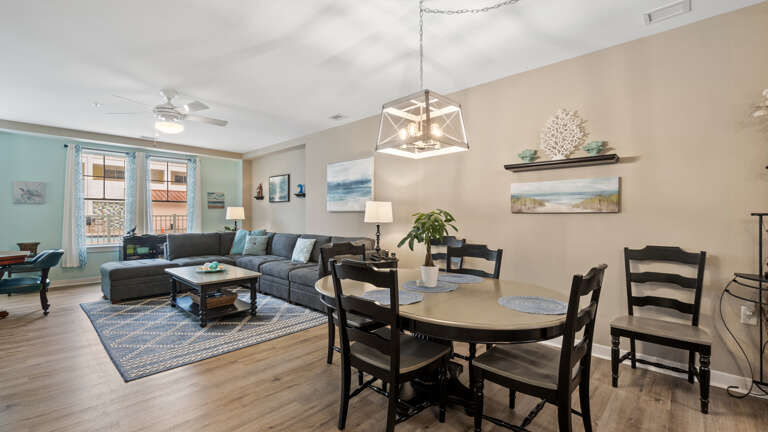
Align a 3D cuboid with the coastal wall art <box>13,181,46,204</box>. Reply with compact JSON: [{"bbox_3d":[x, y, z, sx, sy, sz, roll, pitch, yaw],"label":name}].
[{"bbox_3d":[-5.878,-0.385,5.306,0.030,0.379,0.373,0,0,42],"label":"coastal wall art"}]

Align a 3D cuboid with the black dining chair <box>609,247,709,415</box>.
[{"bbox_3d":[2.030,0.746,2.351,0.515,1.005,0.545,1,1,44],"label":"black dining chair"}]

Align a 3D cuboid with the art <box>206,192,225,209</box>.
[{"bbox_3d":[-3.663,-0.330,6.995,0.030,0.360,0.345,1,1,44],"label":"art"}]

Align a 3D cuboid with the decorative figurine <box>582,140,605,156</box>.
[{"bbox_3d":[1.844,-0.580,2.816,0.147,0.147,0.091,0,0,42],"label":"decorative figurine"}]

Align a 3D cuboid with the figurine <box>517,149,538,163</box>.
[{"bbox_3d":[1.458,-0.607,3.233,0.160,0.132,0.130,1,1,44],"label":"figurine"}]

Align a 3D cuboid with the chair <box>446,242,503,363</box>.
[{"bbox_3d":[0.562,0.751,2.456,0.516,1.017,0.552,0,0,42],"label":"chair"}]

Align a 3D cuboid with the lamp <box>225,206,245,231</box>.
[{"bbox_3d":[-3.260,0.157,7.033,0.385,0.688,0.385,0,0,42],"label":"lamp"}]

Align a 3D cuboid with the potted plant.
[{"bbox_3d":[0.303,0.218,2.226,0.415,0.541,0.405,0,0,0],"label":"potted plant"}]

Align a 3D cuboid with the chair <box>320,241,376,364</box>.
[{"bbox_3d":[-0.187,0.751,2.685,0.552,1.017,0.516,0,0,42],"label":"chair"}]

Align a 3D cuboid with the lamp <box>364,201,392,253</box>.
[{"bbox_3d":[-0.074,0.186,4.264,0.315,0.758,0.315,1,1,44],"label":"lamp"}]

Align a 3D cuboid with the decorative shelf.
[{"bbox_3d":[1.655,-0.491,3.074,0.955,0.068,0.110,1,1,44],"label":"decorative shelf"}]

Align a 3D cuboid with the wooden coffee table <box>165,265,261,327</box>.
[{"bbox_3d":[-2.273,1.003,4.257,1.376,0.506,0.769,0,0,42],"label":"wooden coffee table"}]

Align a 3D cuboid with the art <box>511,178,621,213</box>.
[{"bbox_3d":[1.696,-0.179,3.087,0.925,0.310,0.035,1,1,44],"label":"art"}]

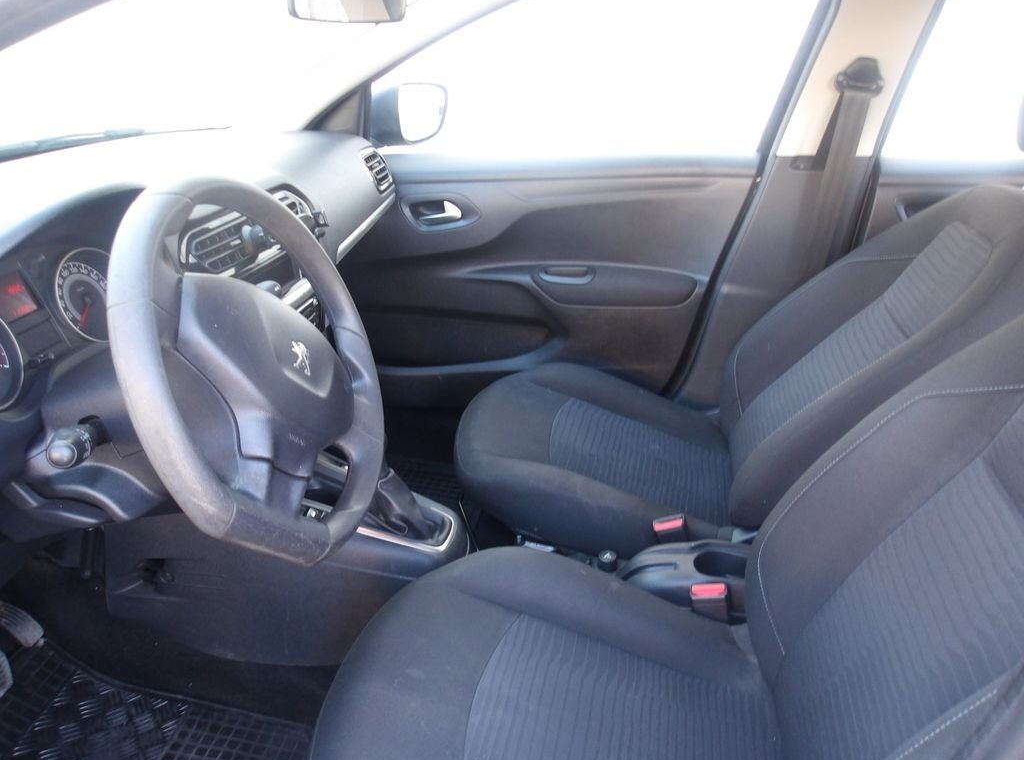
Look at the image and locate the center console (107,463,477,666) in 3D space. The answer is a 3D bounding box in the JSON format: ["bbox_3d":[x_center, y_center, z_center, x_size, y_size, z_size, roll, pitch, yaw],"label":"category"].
[{"bbox_3d":[-0.337,0.273,1.252,0.550,0.290,0.230,4,20,10],"label":"center console"}]

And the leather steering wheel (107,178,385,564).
[{"bbox_3d":[-0.242,-0.007,0.769,0.100,0.370,0.380,-17,-20,17],"label":"leather steering wheel"}]

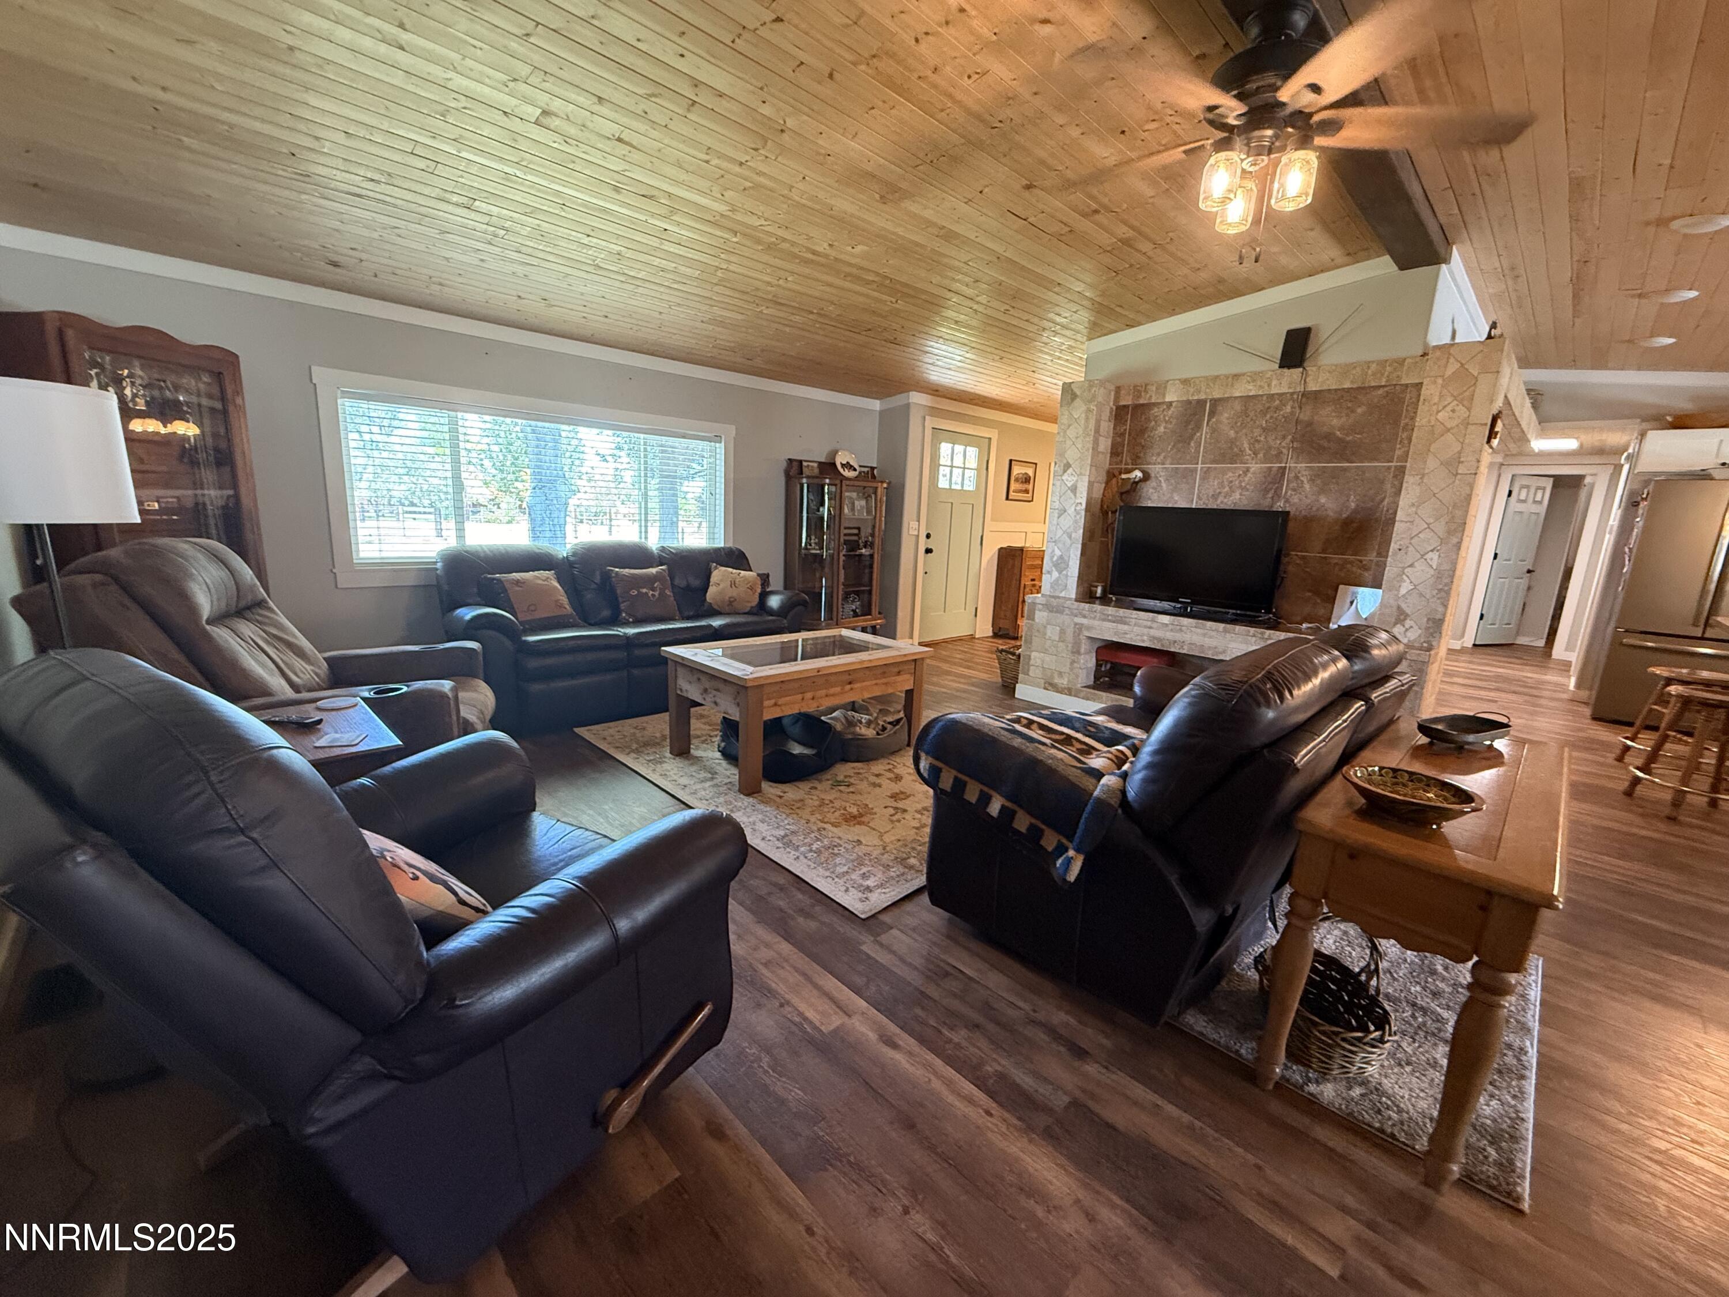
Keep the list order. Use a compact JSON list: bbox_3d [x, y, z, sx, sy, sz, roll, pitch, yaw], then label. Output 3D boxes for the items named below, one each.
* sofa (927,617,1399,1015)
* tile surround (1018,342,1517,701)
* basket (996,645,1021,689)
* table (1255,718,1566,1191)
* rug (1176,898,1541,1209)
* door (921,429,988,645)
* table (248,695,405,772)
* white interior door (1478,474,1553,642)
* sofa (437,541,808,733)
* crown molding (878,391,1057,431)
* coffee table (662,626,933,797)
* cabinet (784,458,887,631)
[{"bbox_3d":[1.088,0.382,2.418,1.660,0.970,1.050,-8,16,-44],"label":"sofa"},{"bbox_3d":[2.172,-0.553,4.280,0.609,2.189,2.273,-9,16,-44],"label":"tile surround"},{"bbox_3d":[1.253,0.147,5.431,0.401,0.269,0.324,-9,16,-44],"label":"basket"},{"bbox_3d":[1.503,0.665,1.875,1.308,0.682,0.421,-9,16,-44],"label":"table"},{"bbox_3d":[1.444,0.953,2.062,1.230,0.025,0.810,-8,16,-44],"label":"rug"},{"bbox_3d":[0.926,-1.103,7.086,0.920,2.040,0.050,-8,16,-44],"label":"door"},{"bbox_3d":[-1.712,0.533,2.013,0.570,0.585,0.596,-9,16,-44],"label":"table"},{"bbox_3d":[7.812,-1.029,8.405,0.790,2.009,0.040,-1,12,-20],"label":"white interior door"},{"bbox_3d":[-1.490,-0.184,4.600,2.240,0.988,0.919,-9,16,-44],"label":"sofa"},{"bbox_3d":[1.196,-2.400,7.308,2.600,0.150,0.420,-8,16,-44],"label":"crown molding"},{"bbox_3d":[-0.328,0.272,3.712,1.211,0.545,0.730,-8,16,-43],"label":"coffee table"},{"bbox_3d":[-0.175,-0.812,6.330,1.050,1.660,0.400,-8,16,-44],"label":"cabinet"}]

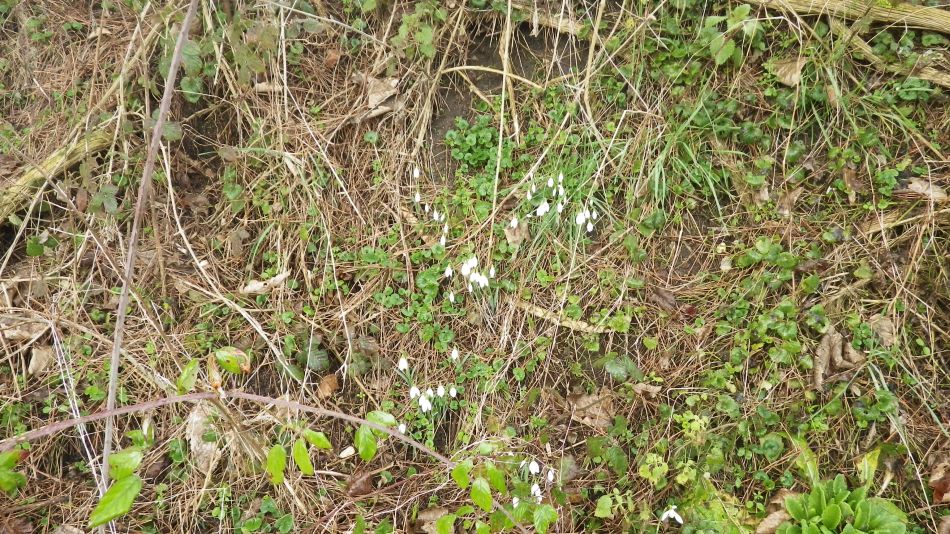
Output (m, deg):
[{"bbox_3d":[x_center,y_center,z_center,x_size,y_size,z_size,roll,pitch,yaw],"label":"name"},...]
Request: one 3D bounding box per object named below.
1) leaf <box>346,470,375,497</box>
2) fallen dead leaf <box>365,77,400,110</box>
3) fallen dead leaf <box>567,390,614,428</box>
[{"bbox_3d":[-0.196,0.366,1.197,0.039,0.020,0.053,37,70,16],"label":"leaf"},{"bbox_3d":[-0.207,-0.389,1.553,0.073,0.025,0.084,0,65,0],"label":"fallen dead leaf"},{"bbox_3d":[0.206,0.248,1.250,0.086,0.025,0.079,0,65,0],"label":"fallen dead leaf"}]

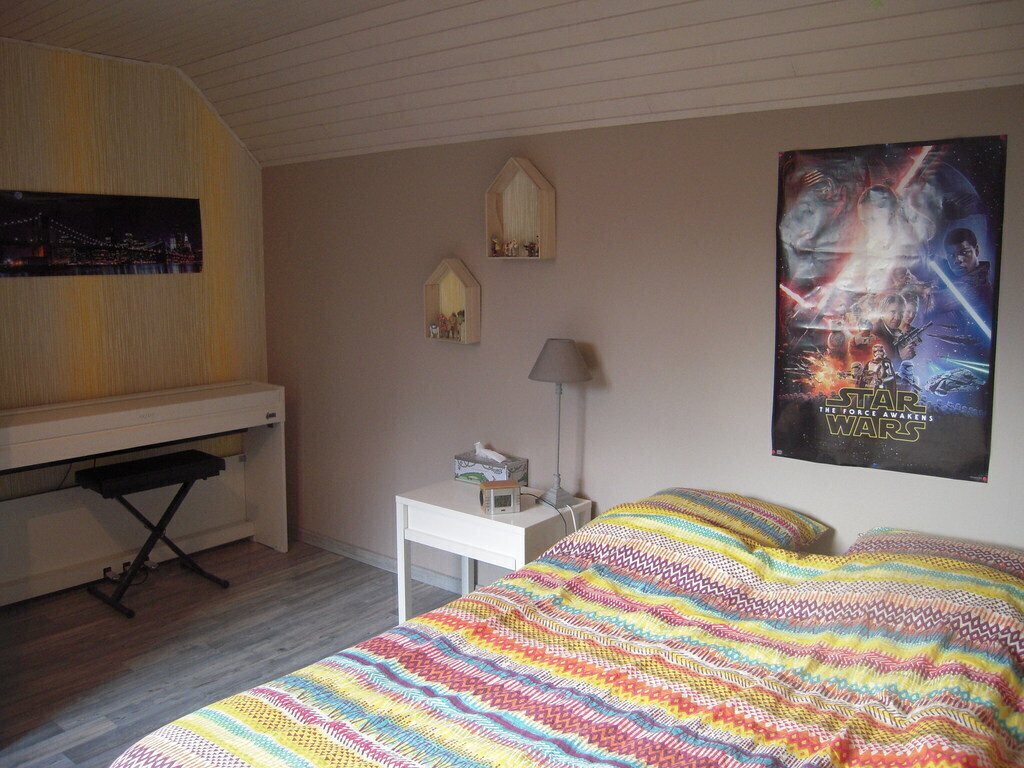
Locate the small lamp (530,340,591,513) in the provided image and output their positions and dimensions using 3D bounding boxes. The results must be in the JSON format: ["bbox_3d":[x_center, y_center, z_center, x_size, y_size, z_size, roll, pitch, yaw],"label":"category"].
[{"bbox_3d":[0.165,0.136,2.936,0.222,0.589,0.222,0,8,0],"label":"small lamp"}]

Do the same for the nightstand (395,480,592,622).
[{"bbox_3d":[-0.070,0.682,3.063,0.590,0.532,0.405,7,10,37],"label":"nightstand"}]

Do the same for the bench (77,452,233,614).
[{"bbox_3d":[-1.502,0.607,3.499,0.420,0.535,0.520,7,10,37],"label":"bench"}]

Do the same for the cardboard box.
[{"bbox_3d":[-0.084,0.343,3.217,0.258,0.095,0.120,7,10,37],"label":"cardboard box"}]

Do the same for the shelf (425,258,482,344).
[{"bbox_3d":[-0.233,-0.329,3.268,0.210,0.322,0.090,7,10,37],"label":"shelf"}]

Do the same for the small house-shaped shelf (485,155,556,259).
[{"bbox_3d":[0.038,-0.635,3.005,0.236,0.356,0.102,7,10,37],"label":"small house-shaped shelf"}]

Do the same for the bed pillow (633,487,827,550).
[{"bbox_3d":[0.550,0.464,2.482,0.650,0.165,0.460,7,10,37],"label":"bed pillow"}]

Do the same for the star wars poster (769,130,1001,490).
[{"bbox_3d":[1.035,-0.208,2.341,0.598,0.910,0.020,7,10,37],"label":"star wars poster"}]

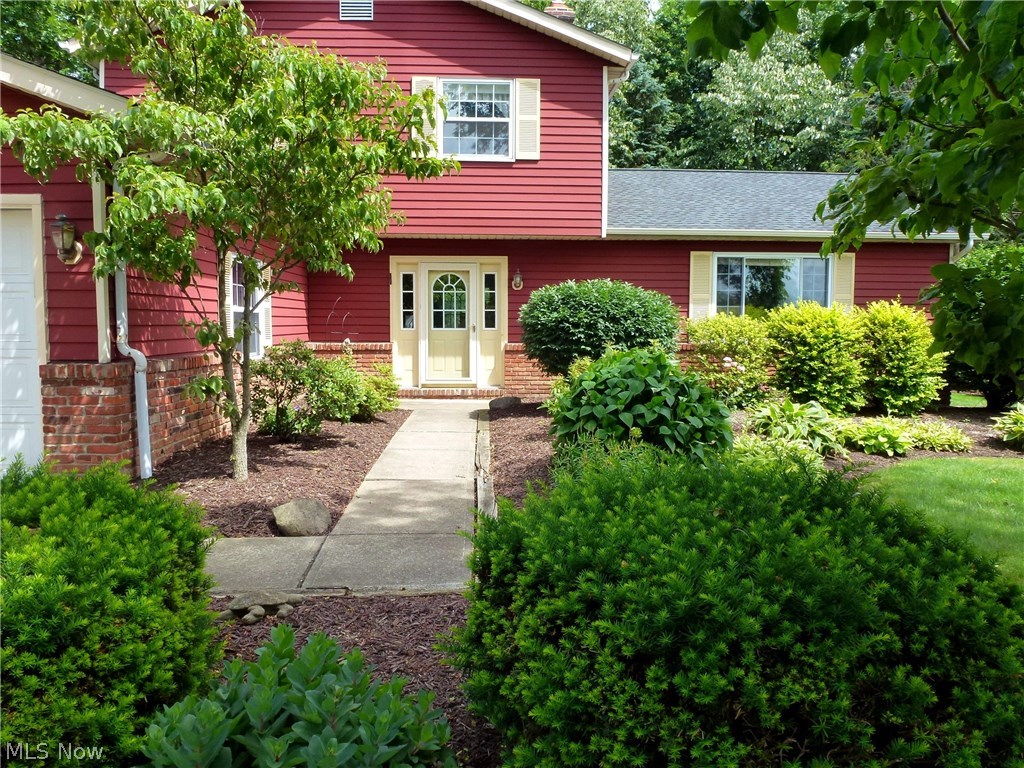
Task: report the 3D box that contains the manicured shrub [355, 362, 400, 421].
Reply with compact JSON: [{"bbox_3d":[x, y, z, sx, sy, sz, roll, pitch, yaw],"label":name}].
[{"bbox_3d":[-1.784,0.078,9.285,0.653,0.694,0.653,0,5,-2],"label":"manicured shrub"}]

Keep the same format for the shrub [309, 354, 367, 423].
[{"bbox_3d":[-2.386,0.037,9.679,0.827,0.879,0.820,0,5,-2],"label":"shrub"}]

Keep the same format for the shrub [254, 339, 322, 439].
[{"bbox_3d":[-2.338,0.075,7.408,0.734,1.036,0.734,0,5,-2],"label":"shrub"}]

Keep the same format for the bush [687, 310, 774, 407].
[{"bbox_3d":[3.346,-0.352,10.781,1.354,1.430,1.192,0,5,-2],"label":"bush"}]

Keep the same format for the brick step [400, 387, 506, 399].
[{"bbox_3d":[-0.988,0.141,11.344,1.730,0.175,0.300,0,5,-2],"label":"brick step"}]

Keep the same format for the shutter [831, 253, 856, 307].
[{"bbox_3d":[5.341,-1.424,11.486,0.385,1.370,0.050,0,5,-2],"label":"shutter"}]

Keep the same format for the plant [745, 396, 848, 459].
[{"bbox_3d":[3.043,0.416,7.593,1.022,0.503,0.992,0,5,-2],"label":"plant"}]

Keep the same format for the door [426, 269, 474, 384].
[{"bbox_3d":[-0.999,-0.939,11.389,0.798,1.865,0.080,0,5,-2],"label":"door"}]

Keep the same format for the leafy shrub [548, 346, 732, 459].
[{"bbox_3d":[1.382,0.154,7.581,1.965,1.086,1.700,0,5,-2],"label":"leafy shrub"}]

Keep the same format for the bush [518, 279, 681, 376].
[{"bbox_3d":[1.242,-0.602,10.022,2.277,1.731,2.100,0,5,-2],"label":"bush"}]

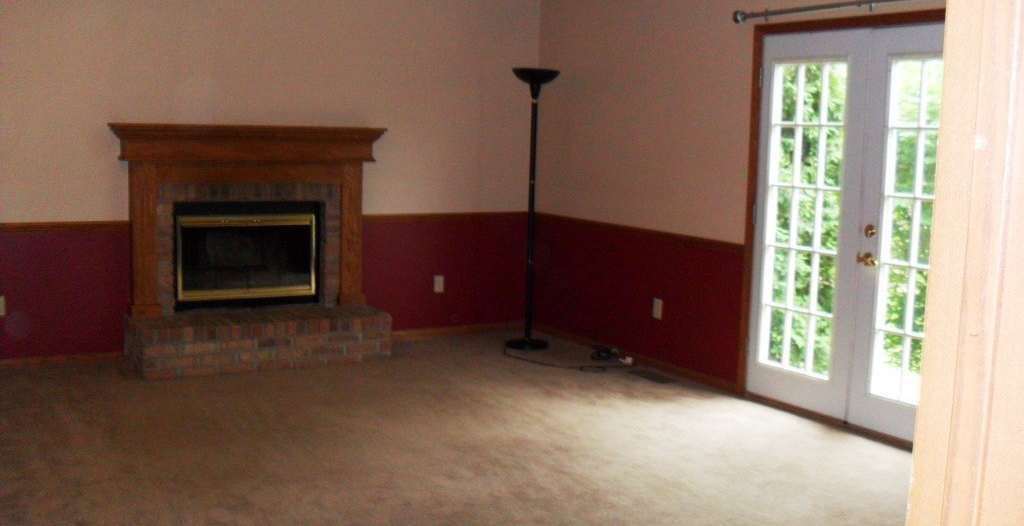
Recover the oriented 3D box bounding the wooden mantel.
[{"bbox_3d":[-1.594,-0.264,6.438,1.667,1.160,0.224,-3,8,-32],"label":"wooden mantel"}]

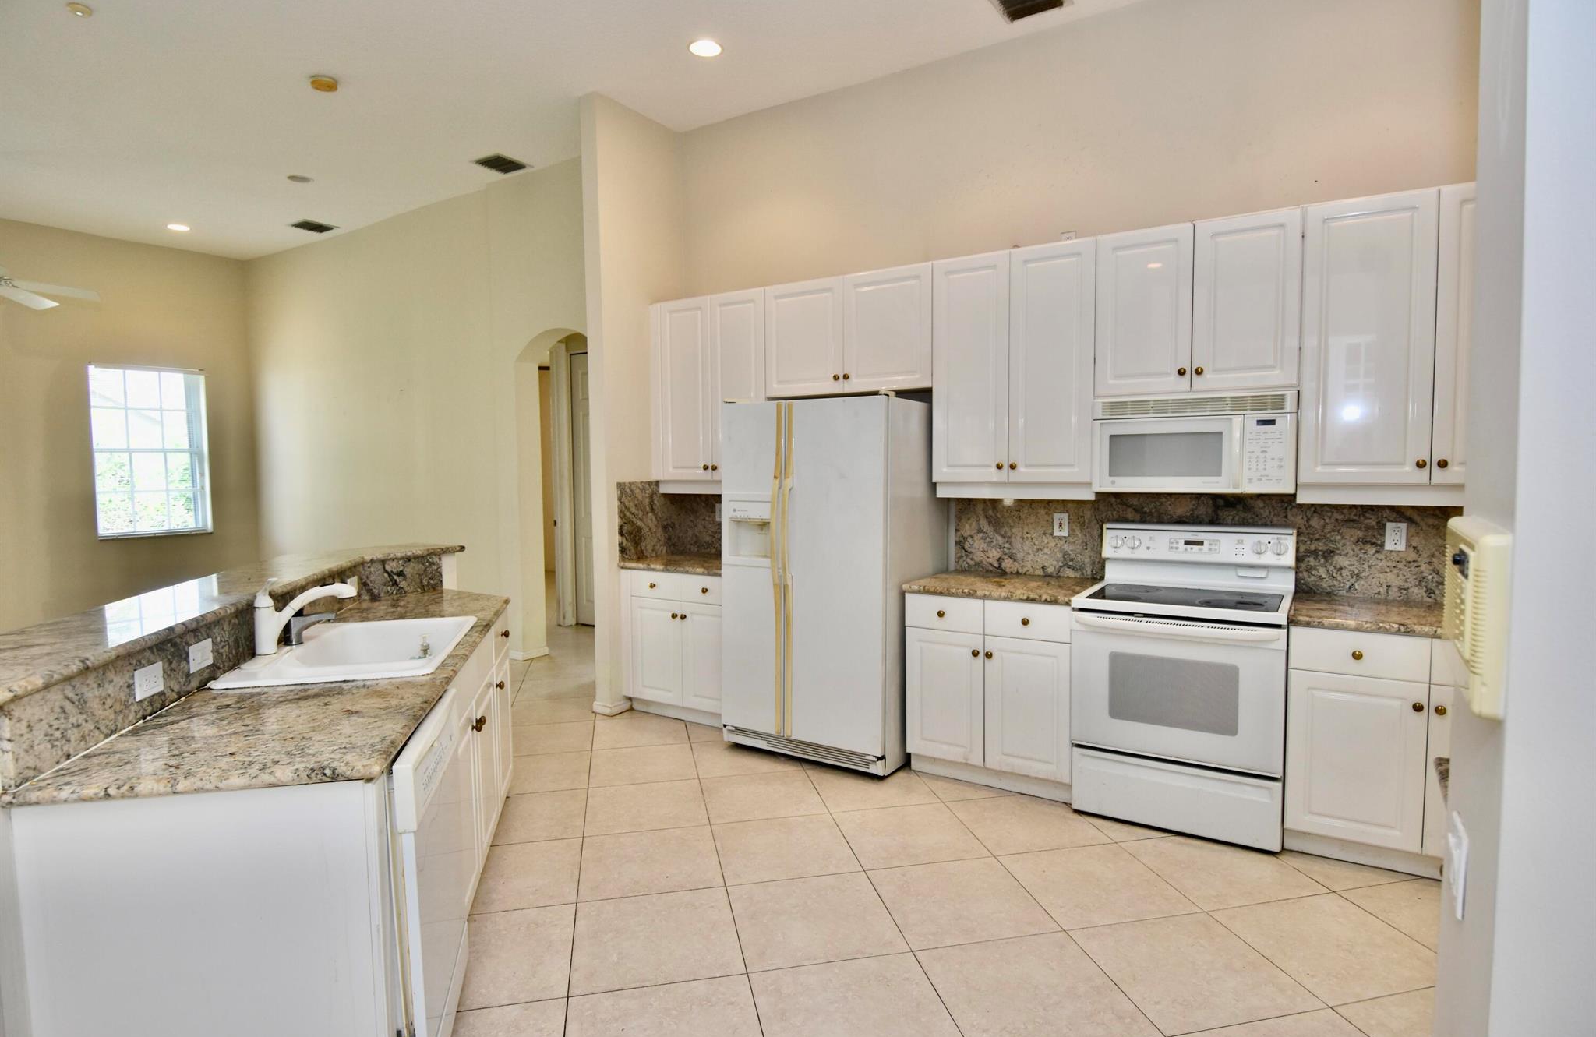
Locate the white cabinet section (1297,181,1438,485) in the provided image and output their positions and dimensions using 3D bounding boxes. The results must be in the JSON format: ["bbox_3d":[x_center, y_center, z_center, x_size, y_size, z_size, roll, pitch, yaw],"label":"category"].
[{"bbox_3d":[2.218,-0.671,3.137,0.412,1.068,0.330,2,4,32],"label":"white cabinet section"}]

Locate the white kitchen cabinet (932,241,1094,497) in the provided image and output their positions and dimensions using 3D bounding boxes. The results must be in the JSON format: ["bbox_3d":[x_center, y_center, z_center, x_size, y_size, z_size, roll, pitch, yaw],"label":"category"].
[{"bbox_3d":[1.070,-0.681,3.853,0.760,1.119,0.326,2,4,32],"label":"white kitchen cabinet"}]

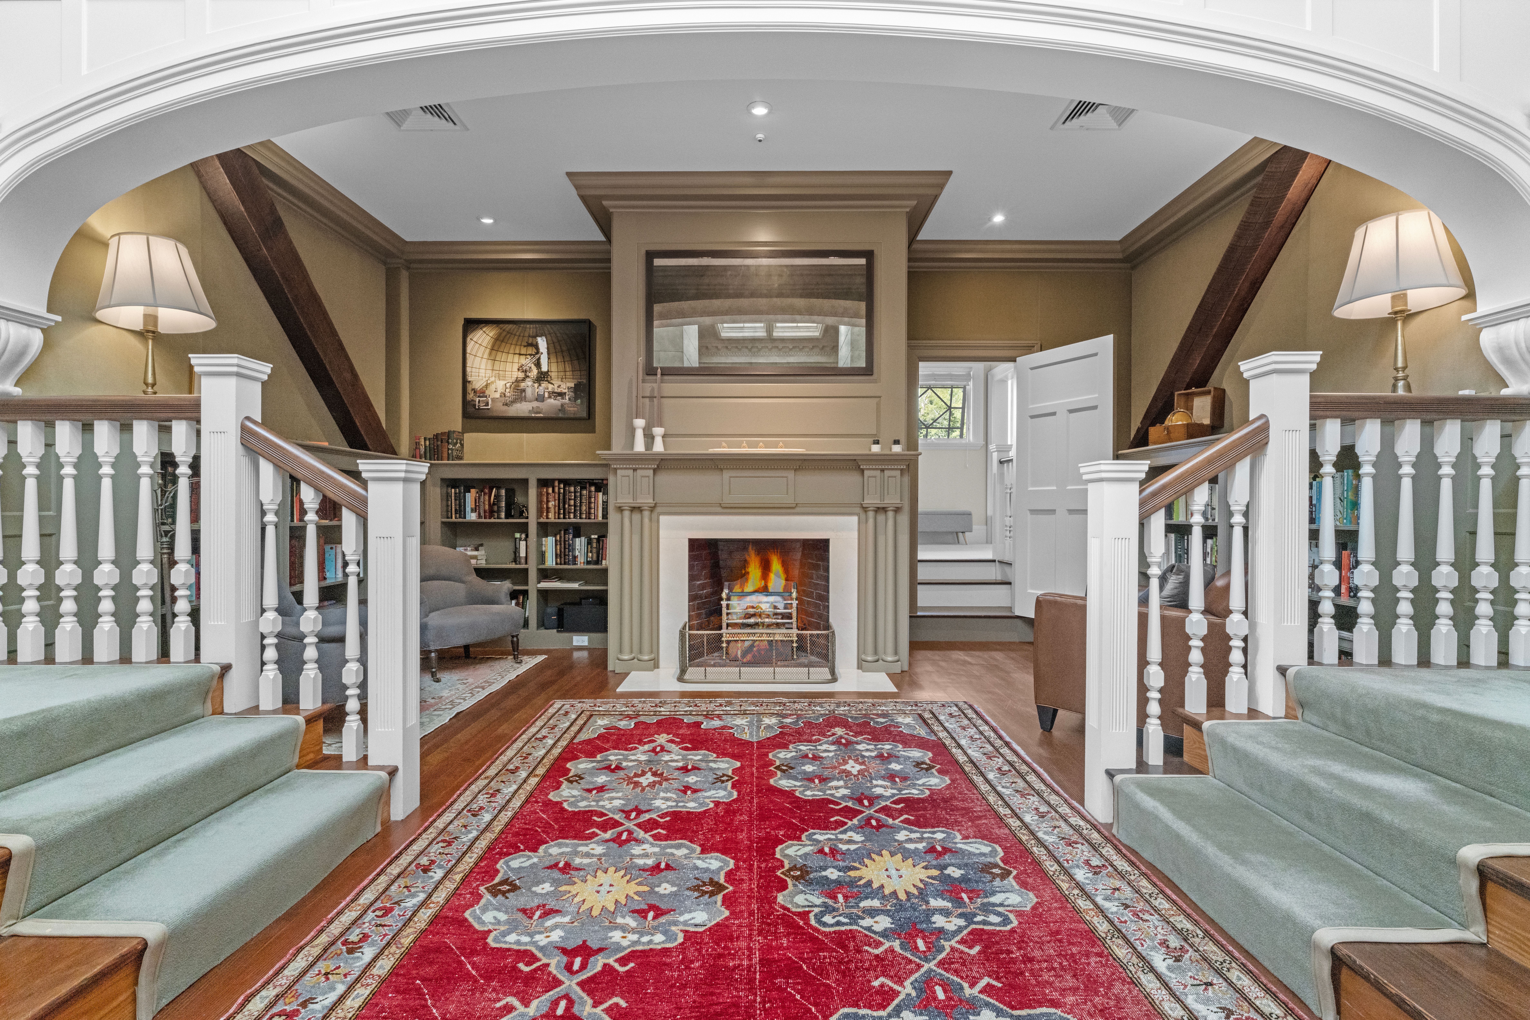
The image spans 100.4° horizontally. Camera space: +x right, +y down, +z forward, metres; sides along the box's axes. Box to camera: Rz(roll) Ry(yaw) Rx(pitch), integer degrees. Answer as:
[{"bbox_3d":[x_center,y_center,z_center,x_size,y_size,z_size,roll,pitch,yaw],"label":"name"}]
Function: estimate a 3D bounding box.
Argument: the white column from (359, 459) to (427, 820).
[{"bbox_3d":[-1.277,0.440,2.210,0.155,1.214,0.155,0,0,-1],"label":"white column"}]

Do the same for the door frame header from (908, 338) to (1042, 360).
[{"bbox_3d":[1.610,-1.252,5.000,1.130,0.155,0.080,0,0,0],"label":"door frame header"}]

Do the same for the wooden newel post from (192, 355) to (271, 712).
[{"bbox_3d":[-1.869,0.083,2.240,0.162,1.220,0.160,0,0,0],"label":"wooden newel post"}]

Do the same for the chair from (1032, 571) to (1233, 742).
[{"bbox_3d":[1.845,0.620,2.920,0.780,0.830,0.860,0,0,-37],"label":"chair"}]

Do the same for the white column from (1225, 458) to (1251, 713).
[{"bbox_3d":[1.611,0.254,2.172,0.043,0.865,0.043,0,0,-1],"label":"white column"}]

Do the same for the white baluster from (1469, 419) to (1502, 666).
[{"bbox_3d":[2.473,0.114,2.190,0.046,0.840,0.046,0,0,0],"label":"white baluster"}]

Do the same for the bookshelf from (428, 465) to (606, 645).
[{"bbox_3d":[-1.800,0.341,4.910,1.480,1.400,0.290,0,0,-1],"label":"bookshelf"}]

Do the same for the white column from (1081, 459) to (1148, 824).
[{"bbox_3d":[1.208,0.444,2.205,0.158,1.215,0.160,0,0,0],"label":"white column"}]

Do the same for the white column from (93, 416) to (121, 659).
[{"bbox_3d":[-2.259,0.108,2.190,0.043,0.820,0.043,0,0,-1],"label":"white column"}]

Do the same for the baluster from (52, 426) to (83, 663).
[{"bbox_3d":[-2.389,0.108,2.190,0.043,0.820,0.043,0,0,-1],"label":"baluster"}]

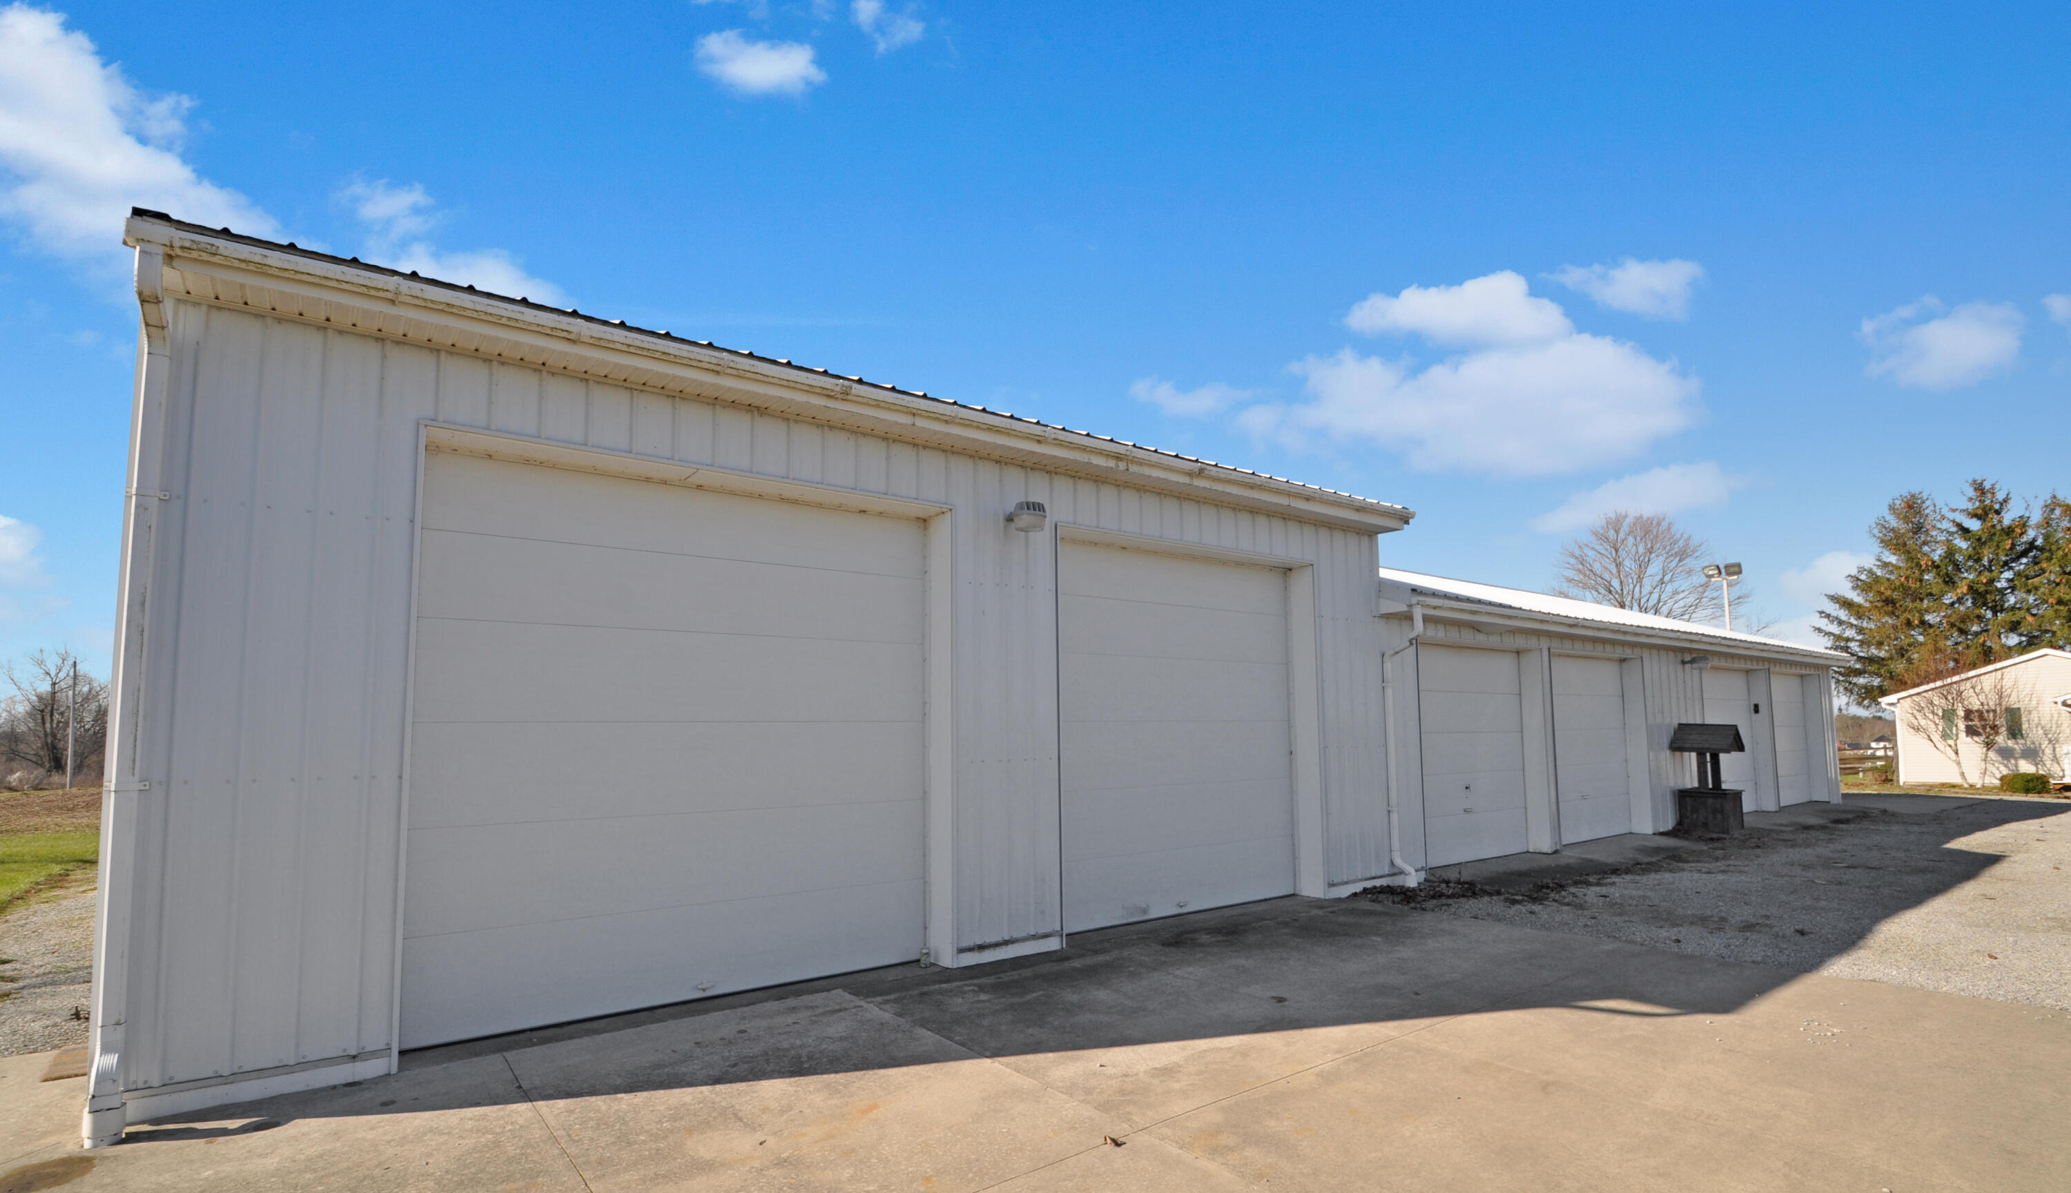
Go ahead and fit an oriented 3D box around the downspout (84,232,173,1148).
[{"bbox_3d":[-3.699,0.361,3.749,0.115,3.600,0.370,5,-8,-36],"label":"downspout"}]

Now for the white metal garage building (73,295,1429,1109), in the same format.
[{"bbox_3d":[-2.485,1.079,9.772,9.250,3.750,8.000,4,-7,-36],"label":"white metal garage building"}]

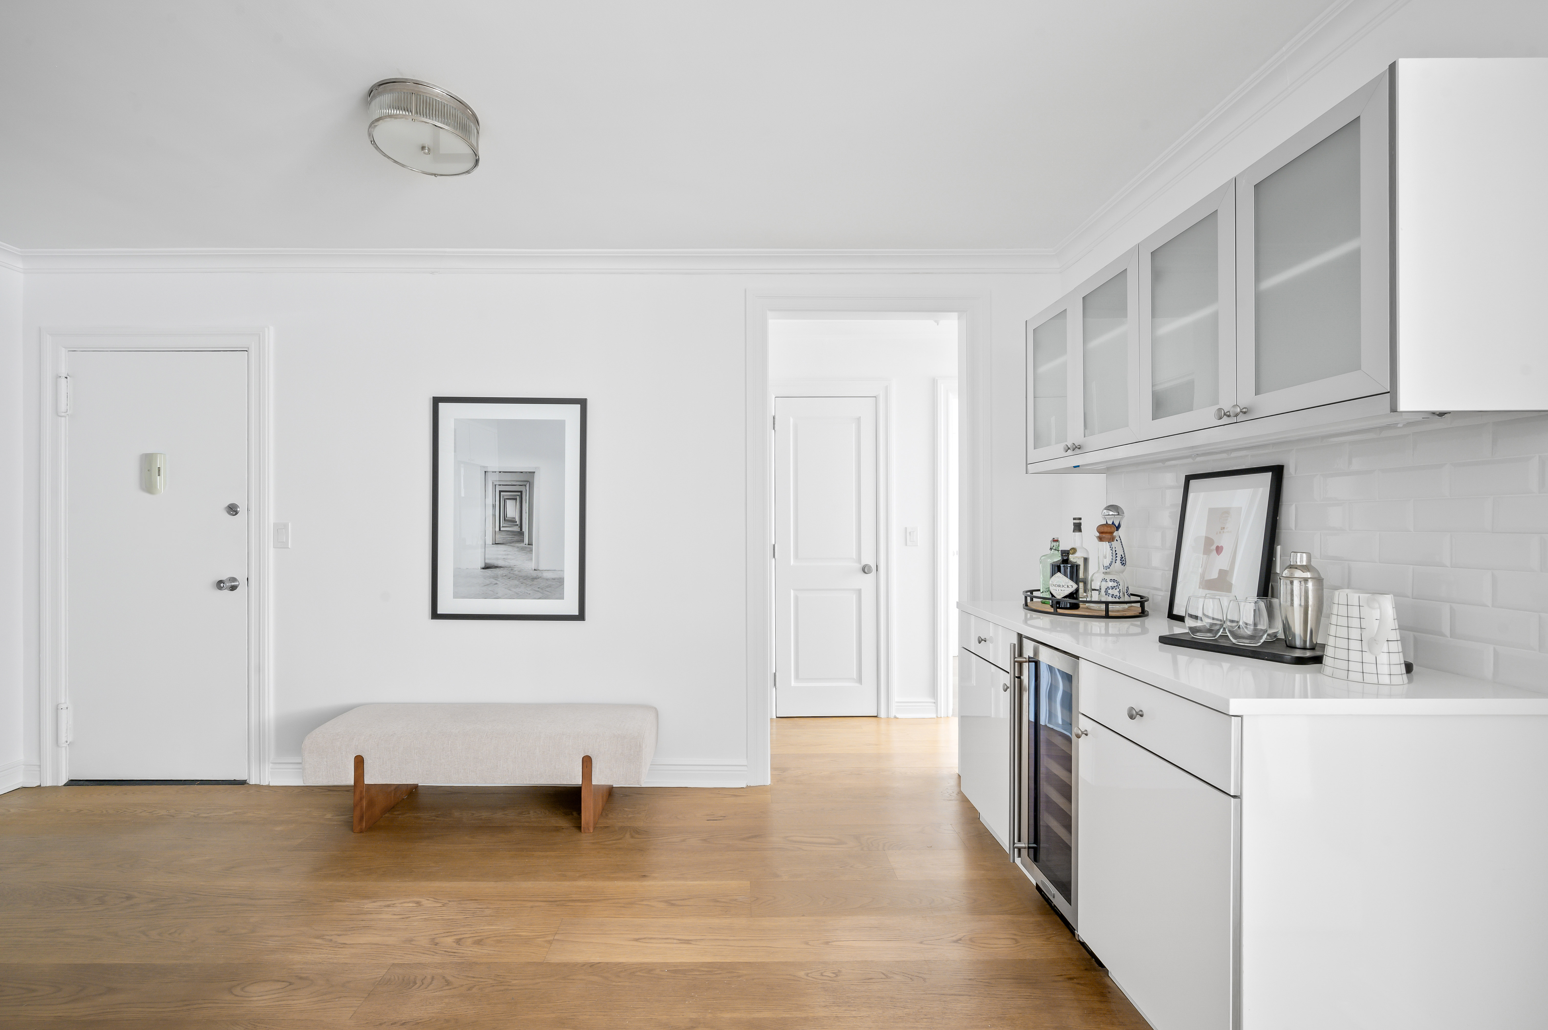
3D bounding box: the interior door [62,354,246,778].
[{"bbox_3d":[-2.982,0.243,2.910,0.885,2.070,0.045,0,0,0],"label":"interior door"}]

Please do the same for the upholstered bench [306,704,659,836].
[{"bbox_3d":[-1.232,1.079,2.637,1.390,0.422,0.400,0,0,-1],"label":"upholstered bench"}]

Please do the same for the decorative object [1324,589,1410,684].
[{"bbox_3d":[1.244,0.254,1.267,0.128,0.181,0.148,0,0,30],"label":"decorative object"}]

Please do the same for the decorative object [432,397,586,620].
[{"bbox_3d":[-1.260,-0.029,2.865,0.733,1.060,0.030,0,0,0],"label":"decorative object"}]

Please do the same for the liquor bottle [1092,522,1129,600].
[{"bbox_3d":[1.274,0.196,2.298,0.115,0.325,0.115,0,-1,-39],"label":"liquor bottle"}]

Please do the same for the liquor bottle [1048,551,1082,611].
[{"bbox_3d":[1.125,0.248,2.320,0.099,0.221,0.099,0,-1,-39],"label":"liquor bottle"}]

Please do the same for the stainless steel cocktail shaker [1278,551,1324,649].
[{"bbox_3d":[1.308,0.211,1.491,0.083,0.234,0.083,0,0,0],"label":"stainless steel cocktail shaker"}]

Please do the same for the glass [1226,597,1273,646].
[{"bbox_3d":[1.263,0.288,1.605,0.090,0.113,0.090,0,0,0],"label":"glass"}]

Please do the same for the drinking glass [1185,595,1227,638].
[{"bbox_3d":[1.214,0.289,1.694,0.090,0.113,0.090,0,0,0],"label":"drinking glass"}]

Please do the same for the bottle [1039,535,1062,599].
[{"bbox_3d":[1.112,0.217,2.377,0.095,0.258,0.085,0,0,0],"label":"bottle"}]

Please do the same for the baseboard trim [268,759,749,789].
[{"bbox_3d":[-1.262,1.229,2.866,2.270,0.130,0.020,0,0,-1],"label":"baseboard trim"}]

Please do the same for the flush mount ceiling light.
[{"bbox_3d":[-1.077,-1.178,1.855,0.298,0.132,0.298,0,0,0],"label":"flush mount ceiling light"}]

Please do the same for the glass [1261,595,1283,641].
[{"bbox_3d":[1.301,0.276,1.600,0.086,0.110,0.086,0,0,0],"label":"glass"}]

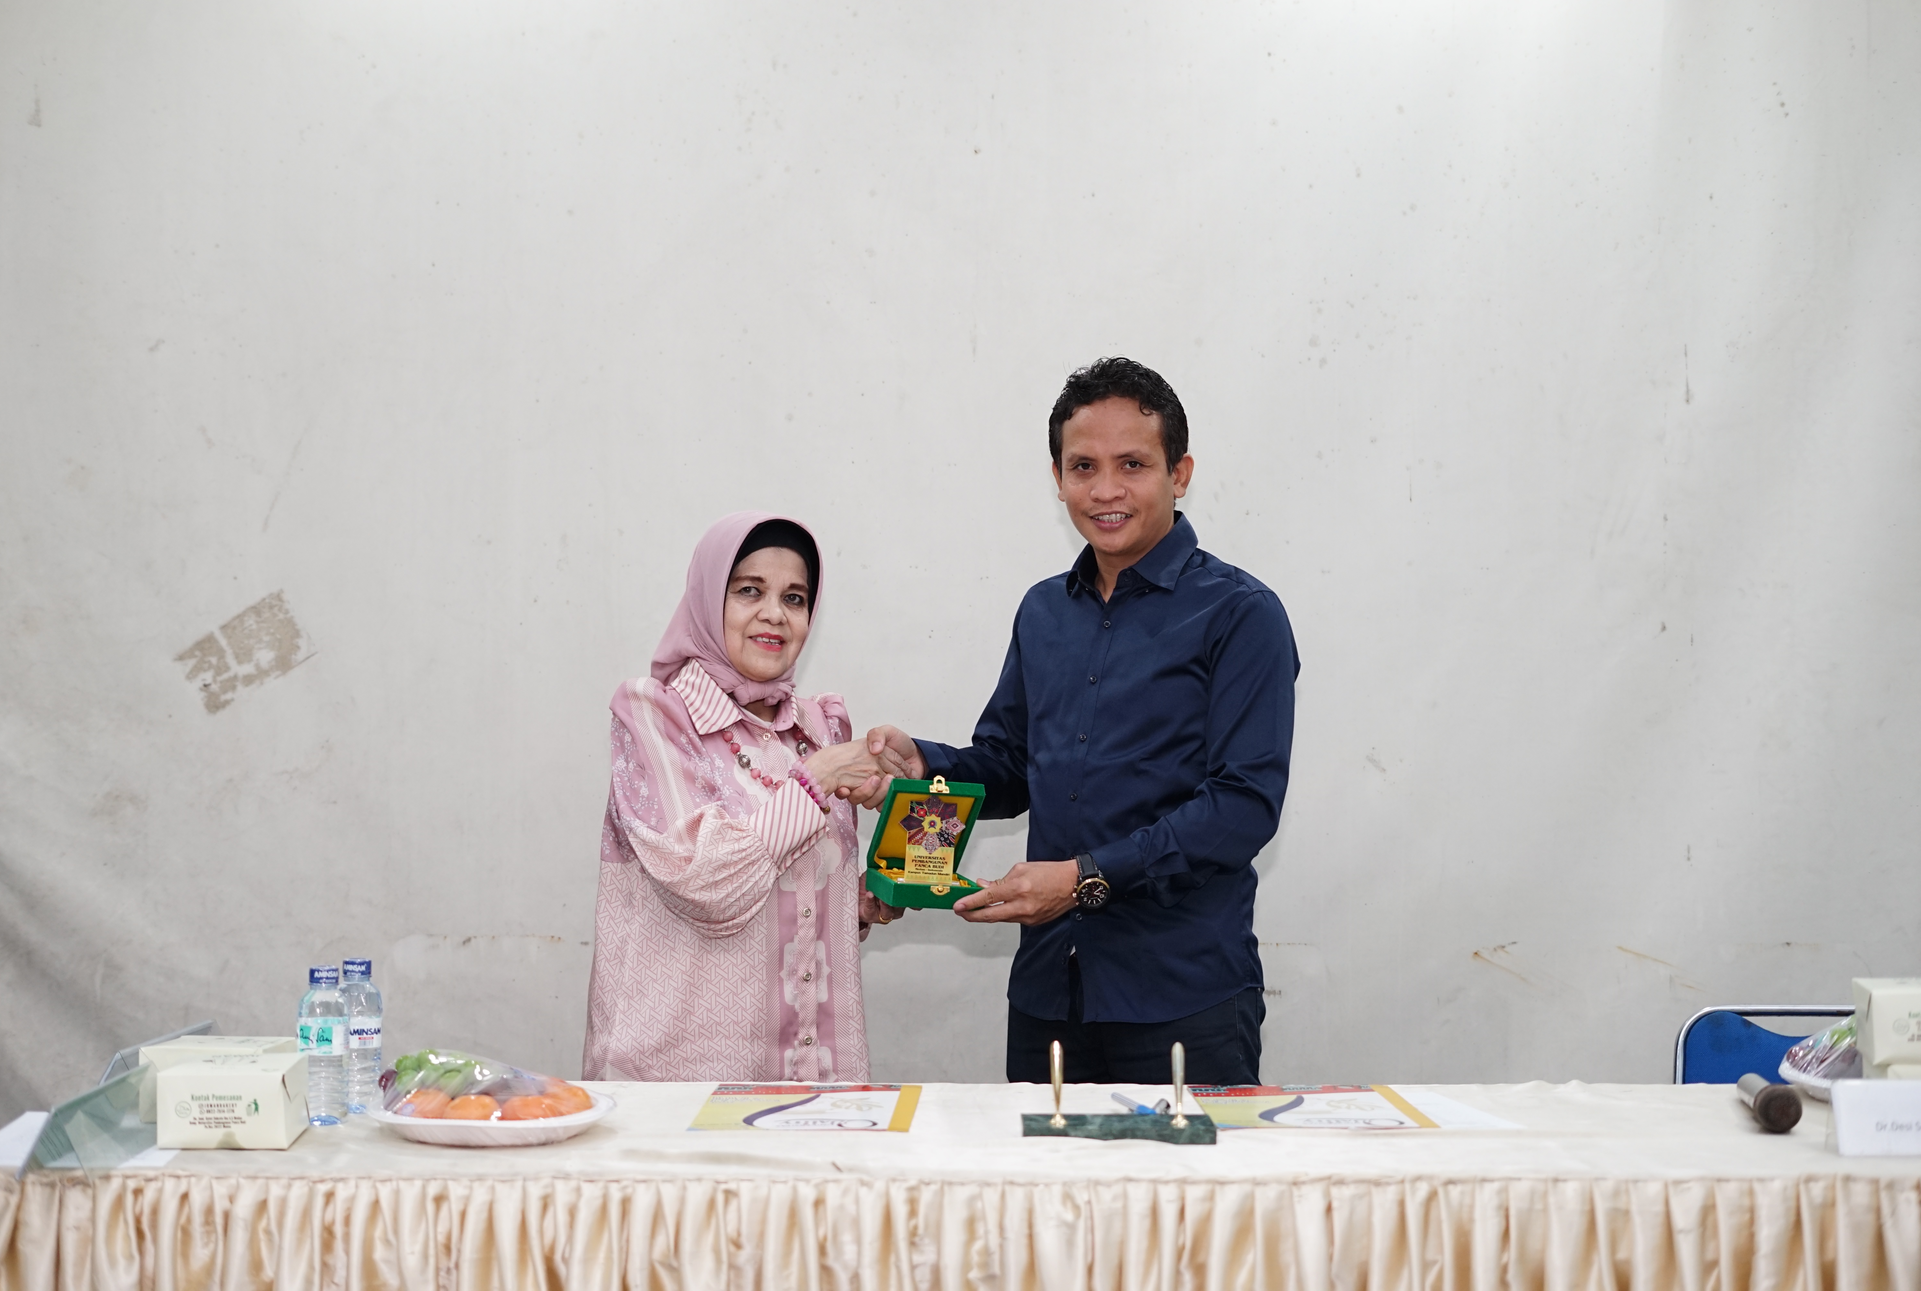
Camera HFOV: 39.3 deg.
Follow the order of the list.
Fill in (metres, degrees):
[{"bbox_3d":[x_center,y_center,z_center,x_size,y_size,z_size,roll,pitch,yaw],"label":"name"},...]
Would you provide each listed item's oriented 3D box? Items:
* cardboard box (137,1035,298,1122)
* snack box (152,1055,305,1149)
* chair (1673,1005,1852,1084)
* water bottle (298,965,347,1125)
[{"bbox_3d":[-0.846,0.496,3.085,0.138,0.081,0.142,0,0,-2],"label":"cardboard box"},{"bbox_3d":[-0.787,0.496,2.930,0.138,0.081,0.142,0,0,0],"label":"snack box"},{"bbox_3d":[1.245,0.905,3.720,0.420,0.770,0.460,0,0,0],"label":"chair"},{"bbox_3d":[-0.716,0.447,3.020,0.057,0.179,0.057,0,0,0],"label":"water bottle"}]

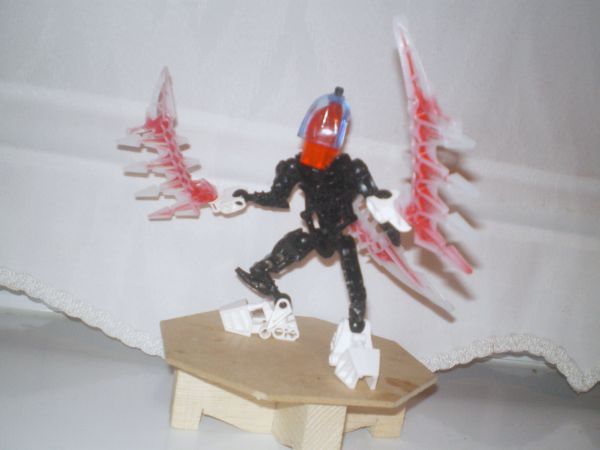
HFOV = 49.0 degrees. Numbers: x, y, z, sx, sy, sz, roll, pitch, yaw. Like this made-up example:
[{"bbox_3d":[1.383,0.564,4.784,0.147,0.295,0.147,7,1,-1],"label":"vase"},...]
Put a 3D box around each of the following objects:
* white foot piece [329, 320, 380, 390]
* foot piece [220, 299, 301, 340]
[{"bbox_3d":[0.030,0.067,0.353,0.022,0.024,0.047,7,12,-13],"label":"white foot piece"},{"bbox_3d":[-0.023,0.051,0.388,0.047,0.024,0.022,9,9,-5],"label":"foot piece"}]

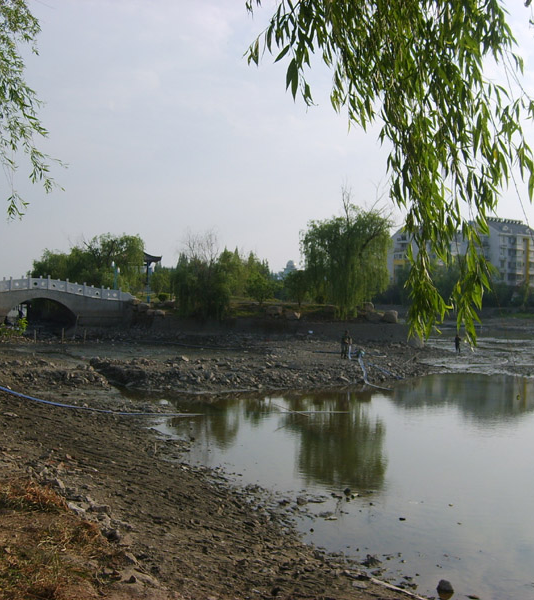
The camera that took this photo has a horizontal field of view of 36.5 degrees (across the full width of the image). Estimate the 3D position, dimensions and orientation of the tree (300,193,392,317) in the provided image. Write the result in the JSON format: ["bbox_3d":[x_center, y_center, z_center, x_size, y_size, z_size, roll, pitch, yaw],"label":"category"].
[{"bbox_3d":[7.175,-3.950,73.000,7.800,11.000,7.600,1,0,6],"label":"tree"}]

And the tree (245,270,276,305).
[{"bbox_3d":[-0.683,-1.287,85.000,3.150,3.630,3.300,1,0,0],"label":"tree"}]

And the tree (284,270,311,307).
[{"bbox_3d":[3.092,-1.242,82.000,2.840,3.900,3.000,1,0,2],"label":"tree"}]

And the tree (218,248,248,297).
[{"bbox_3d":[-4.350,-3.342,102.000,3.780,6.300,3.900,1,0,-2],"label":"tree"}]

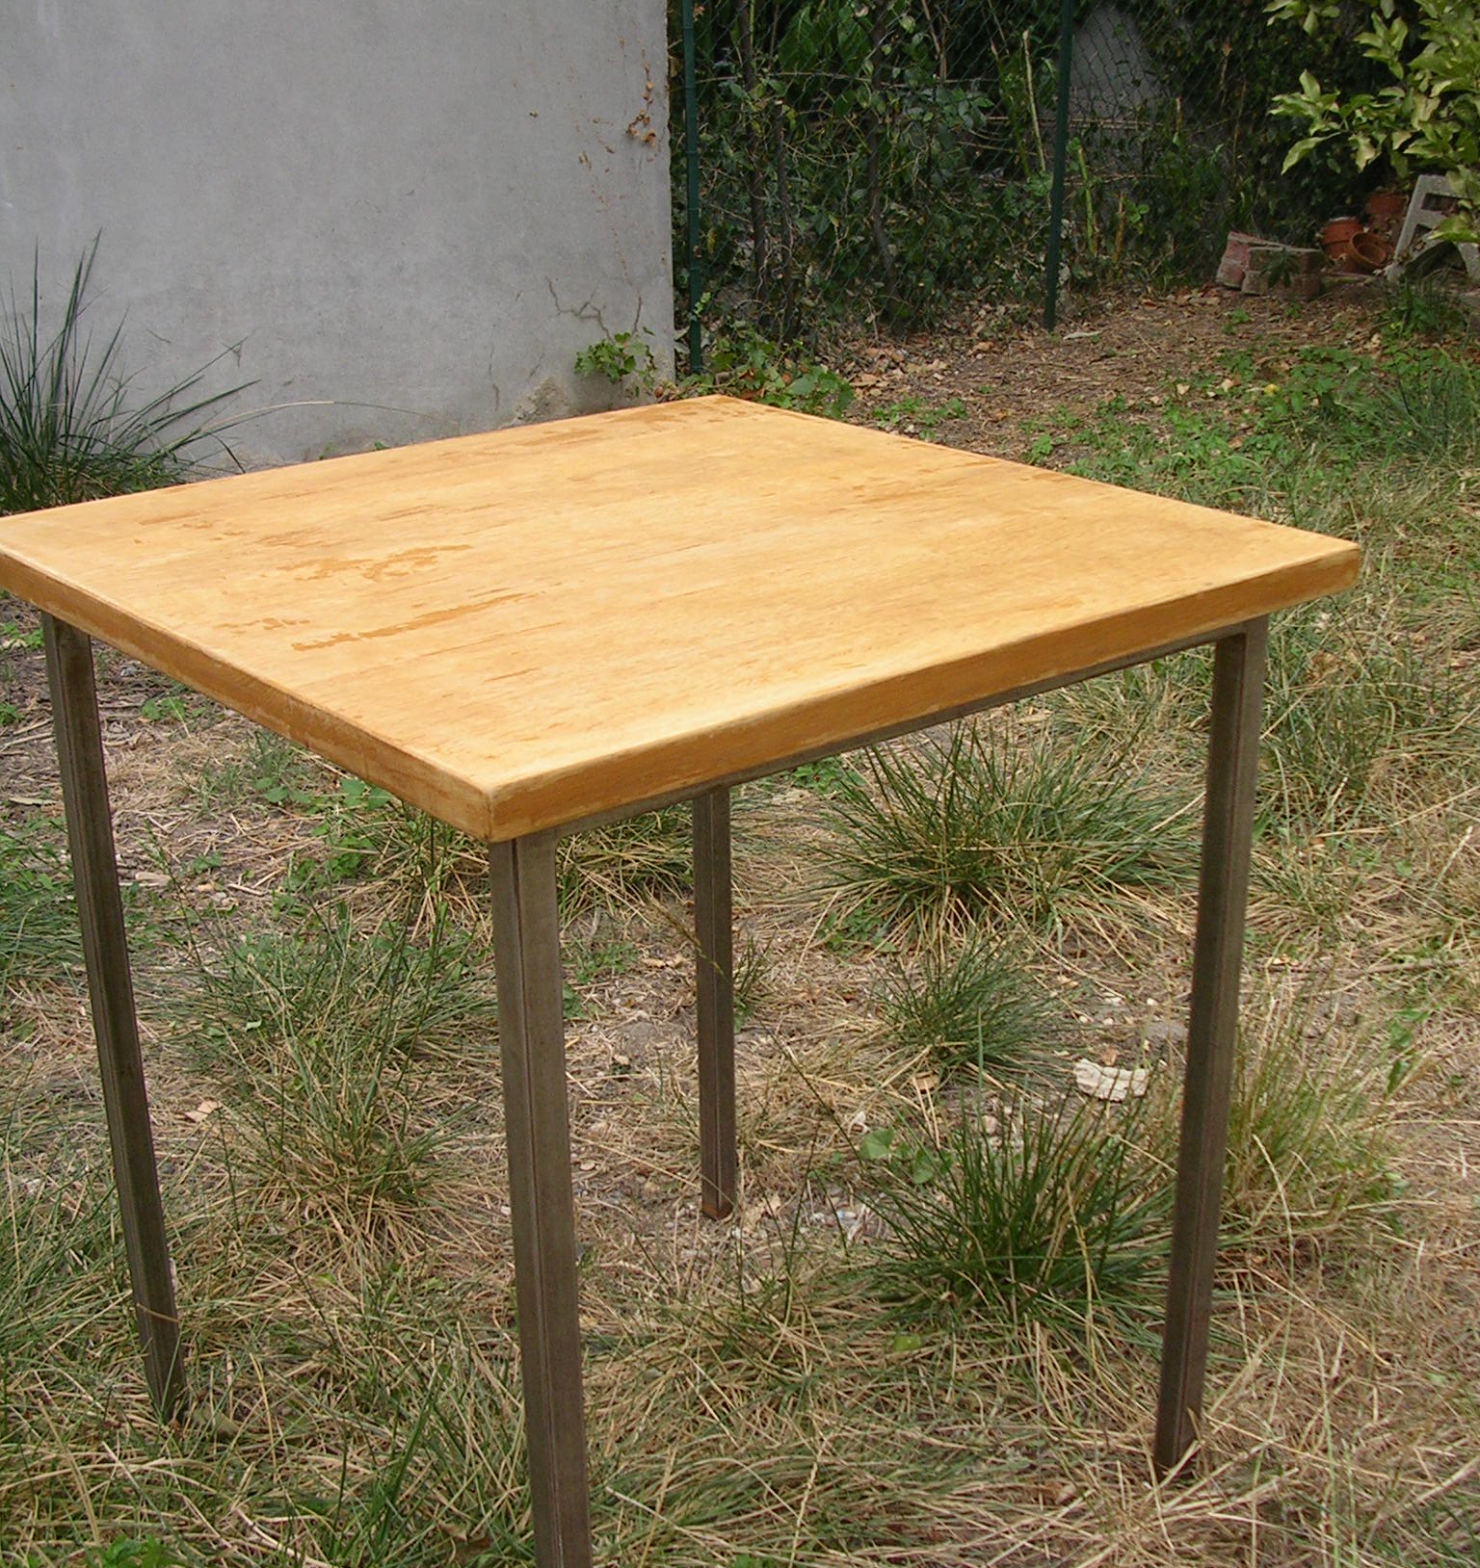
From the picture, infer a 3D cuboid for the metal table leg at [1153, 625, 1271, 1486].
[{"bbox_3d":[0.356,0.225,1.652,0.026,0.730,0.026,-17,27,-36],"label":"metal table leg"}]

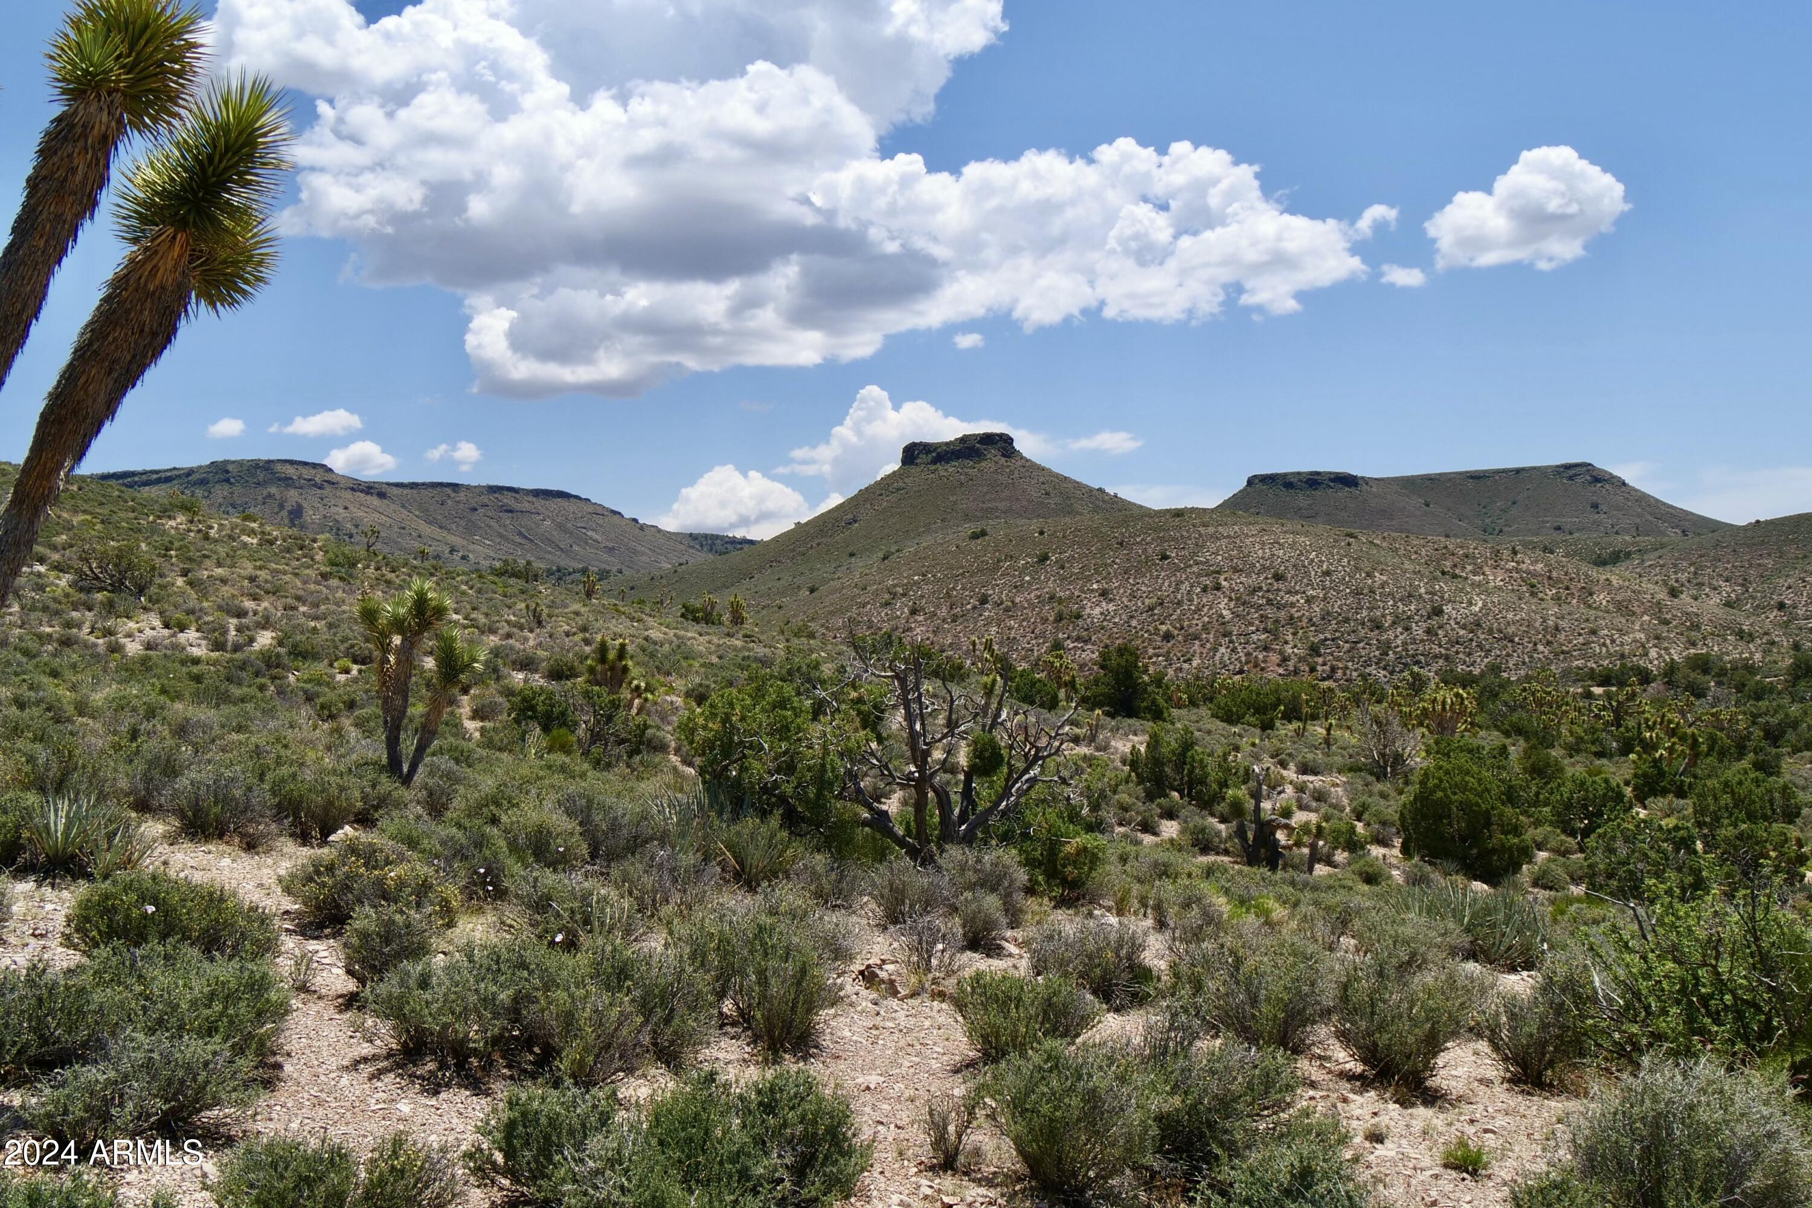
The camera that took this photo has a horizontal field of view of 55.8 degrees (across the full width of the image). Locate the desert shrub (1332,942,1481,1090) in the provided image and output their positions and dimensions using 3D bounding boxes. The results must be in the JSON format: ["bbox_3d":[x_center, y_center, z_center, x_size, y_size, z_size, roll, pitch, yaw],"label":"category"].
[{"bbox_3d":[2.199,1.812,7.500,0.658,0.633,0.625,0,0,0],"label":"desert shrub"}]

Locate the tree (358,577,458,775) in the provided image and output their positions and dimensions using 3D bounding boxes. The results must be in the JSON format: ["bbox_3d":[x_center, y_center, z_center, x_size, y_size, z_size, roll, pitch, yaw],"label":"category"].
[{"bbox_3d":[-4.880,0.739,17.000,1.111,2.012,0.889,0,0,0],"label":"tree"}]

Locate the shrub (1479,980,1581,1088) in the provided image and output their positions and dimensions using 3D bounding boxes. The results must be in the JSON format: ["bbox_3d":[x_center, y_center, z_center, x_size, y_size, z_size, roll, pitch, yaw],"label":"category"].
[{"bbox_3d":[2.627,1.811,7.200,0.435,0.439,0.413,0,0,0],"label":"shrub"}]

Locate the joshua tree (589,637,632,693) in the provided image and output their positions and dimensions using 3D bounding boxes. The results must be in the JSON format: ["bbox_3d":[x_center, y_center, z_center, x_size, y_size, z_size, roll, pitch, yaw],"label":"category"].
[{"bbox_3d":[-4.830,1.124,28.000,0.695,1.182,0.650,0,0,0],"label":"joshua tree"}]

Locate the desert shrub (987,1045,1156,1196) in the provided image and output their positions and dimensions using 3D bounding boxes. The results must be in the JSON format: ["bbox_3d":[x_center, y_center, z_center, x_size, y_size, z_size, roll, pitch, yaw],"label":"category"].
[{"bbox_3d":[0.547,1.727,5.750,0.576,0.508,0.547,0,0,0],"label":"desert shrub"}]

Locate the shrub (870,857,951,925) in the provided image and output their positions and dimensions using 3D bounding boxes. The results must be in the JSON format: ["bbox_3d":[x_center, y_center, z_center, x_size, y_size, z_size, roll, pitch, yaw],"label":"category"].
[{"bbox_3d":[0.036,2.090,12.500,0.600,0.482,0.570,0,0,0],"label":"shrub"}]

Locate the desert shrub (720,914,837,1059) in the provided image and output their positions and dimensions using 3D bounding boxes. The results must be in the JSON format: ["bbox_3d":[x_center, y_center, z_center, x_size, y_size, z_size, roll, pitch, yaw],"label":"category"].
[{"bbox_3d":[-0.491,1.506,6.750,0.463,0.564,0.460,0,0,0],"label":"desert shrub"}]

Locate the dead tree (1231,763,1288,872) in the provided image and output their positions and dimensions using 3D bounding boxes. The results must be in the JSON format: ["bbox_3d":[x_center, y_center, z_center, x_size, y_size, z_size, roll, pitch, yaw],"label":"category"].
[{"bbox_3d":[4.025,2.437,19.500,0.613,1.190,0.500,0,0,0],"label":"dead tree"}]

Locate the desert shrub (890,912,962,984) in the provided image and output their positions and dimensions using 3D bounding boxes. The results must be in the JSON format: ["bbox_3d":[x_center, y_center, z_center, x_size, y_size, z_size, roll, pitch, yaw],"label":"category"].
[{"bbox_3d":[0.115,1.991,9.900,0.418,0.410,0.397,0,0,0],"label":"desert shrub"}]

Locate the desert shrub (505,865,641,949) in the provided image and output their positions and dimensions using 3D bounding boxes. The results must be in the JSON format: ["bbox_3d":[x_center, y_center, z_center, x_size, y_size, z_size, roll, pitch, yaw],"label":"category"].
[{"bbox_3d":[-2.002,1.824,10.300,0.827,0.496,0.700,0,0,0],"label":"desert shrub"}]

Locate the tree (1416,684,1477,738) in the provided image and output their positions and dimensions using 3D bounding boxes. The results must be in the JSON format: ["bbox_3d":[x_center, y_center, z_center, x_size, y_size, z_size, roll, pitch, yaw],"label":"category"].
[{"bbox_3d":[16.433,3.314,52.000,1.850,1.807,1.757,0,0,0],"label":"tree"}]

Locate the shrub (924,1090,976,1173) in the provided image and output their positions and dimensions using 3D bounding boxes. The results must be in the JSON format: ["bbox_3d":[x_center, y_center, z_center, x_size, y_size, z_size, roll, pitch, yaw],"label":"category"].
[{"bbox_3d":[0.133,1.603,5.200,0.159,0.245,0.150,0,0,0],"label":"shrub"}]

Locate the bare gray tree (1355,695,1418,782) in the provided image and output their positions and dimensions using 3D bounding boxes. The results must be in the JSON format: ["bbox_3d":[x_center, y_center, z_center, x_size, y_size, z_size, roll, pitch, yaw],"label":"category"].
[{"bbox_3d":[11.532,3.224,41.000,1.520,2.050,1.450,0,1,0],"label":"bare gray tree"}]

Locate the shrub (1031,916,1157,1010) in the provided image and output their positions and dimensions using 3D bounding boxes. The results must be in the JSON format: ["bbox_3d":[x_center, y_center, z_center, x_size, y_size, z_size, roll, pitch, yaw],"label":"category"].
[{"bbox_3d":[0.972,1.884,9.000,0.670,0.492,0.603,0,0,0],"label":"shrub"}]

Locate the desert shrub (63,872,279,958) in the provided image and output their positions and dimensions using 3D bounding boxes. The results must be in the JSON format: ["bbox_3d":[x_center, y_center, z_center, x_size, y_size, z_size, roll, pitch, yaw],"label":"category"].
[{"bbox_3d":[-4.212,1.780,9.800,1.232,0.496,0.950,0,0,0],"label":"desert shrub"}]

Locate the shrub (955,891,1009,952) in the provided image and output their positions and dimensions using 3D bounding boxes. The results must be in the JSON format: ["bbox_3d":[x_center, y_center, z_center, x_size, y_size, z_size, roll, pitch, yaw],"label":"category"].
[{"bbox_3d":[0.495,2.090,11.300,0.365,0.390,0.346,0,0,0],"label":"shrub"}]

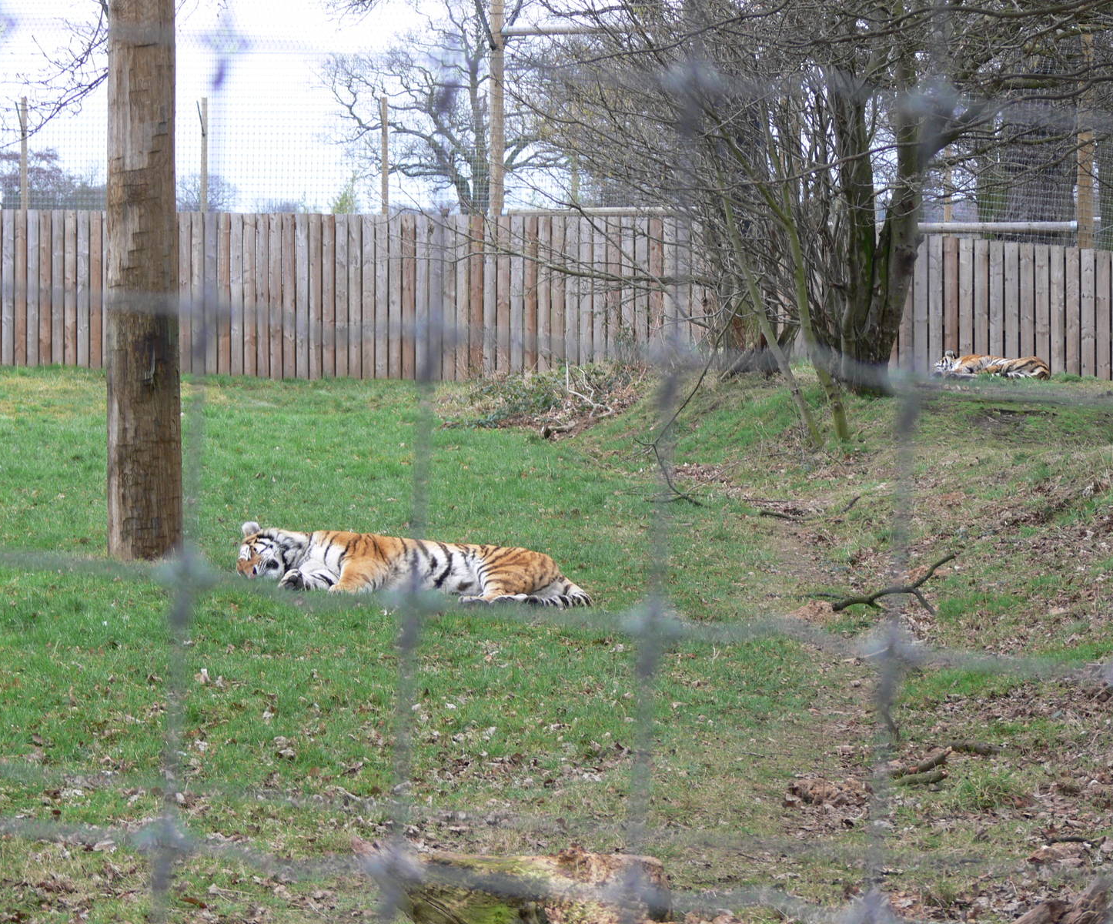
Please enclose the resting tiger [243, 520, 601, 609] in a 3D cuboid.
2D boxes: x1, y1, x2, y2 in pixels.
[{"bbox_3d":[-0.681,0.492,23.400,1.580,0.370,0.650,1,3,18],"label":"resting tiger"}]

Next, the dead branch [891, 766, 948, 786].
[{"bbox_3d":[1.113,0.960,14.900,0.165,0.050,0.060,-1,3,-18],"label":"dead branch"}]

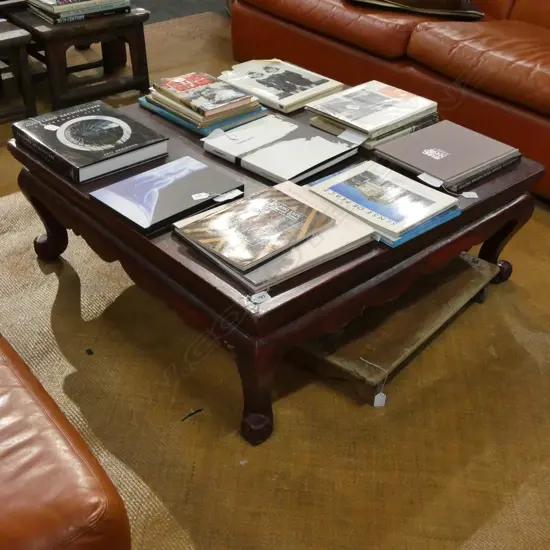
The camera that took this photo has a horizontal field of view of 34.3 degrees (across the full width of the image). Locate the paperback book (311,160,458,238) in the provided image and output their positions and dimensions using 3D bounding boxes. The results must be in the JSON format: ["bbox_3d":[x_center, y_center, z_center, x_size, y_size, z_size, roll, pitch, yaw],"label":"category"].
[{"bbox_3d":[0.255,-0.182,2.090,0.224,0.011,0.271,-28,43,-36],"label":"paperback book"}]

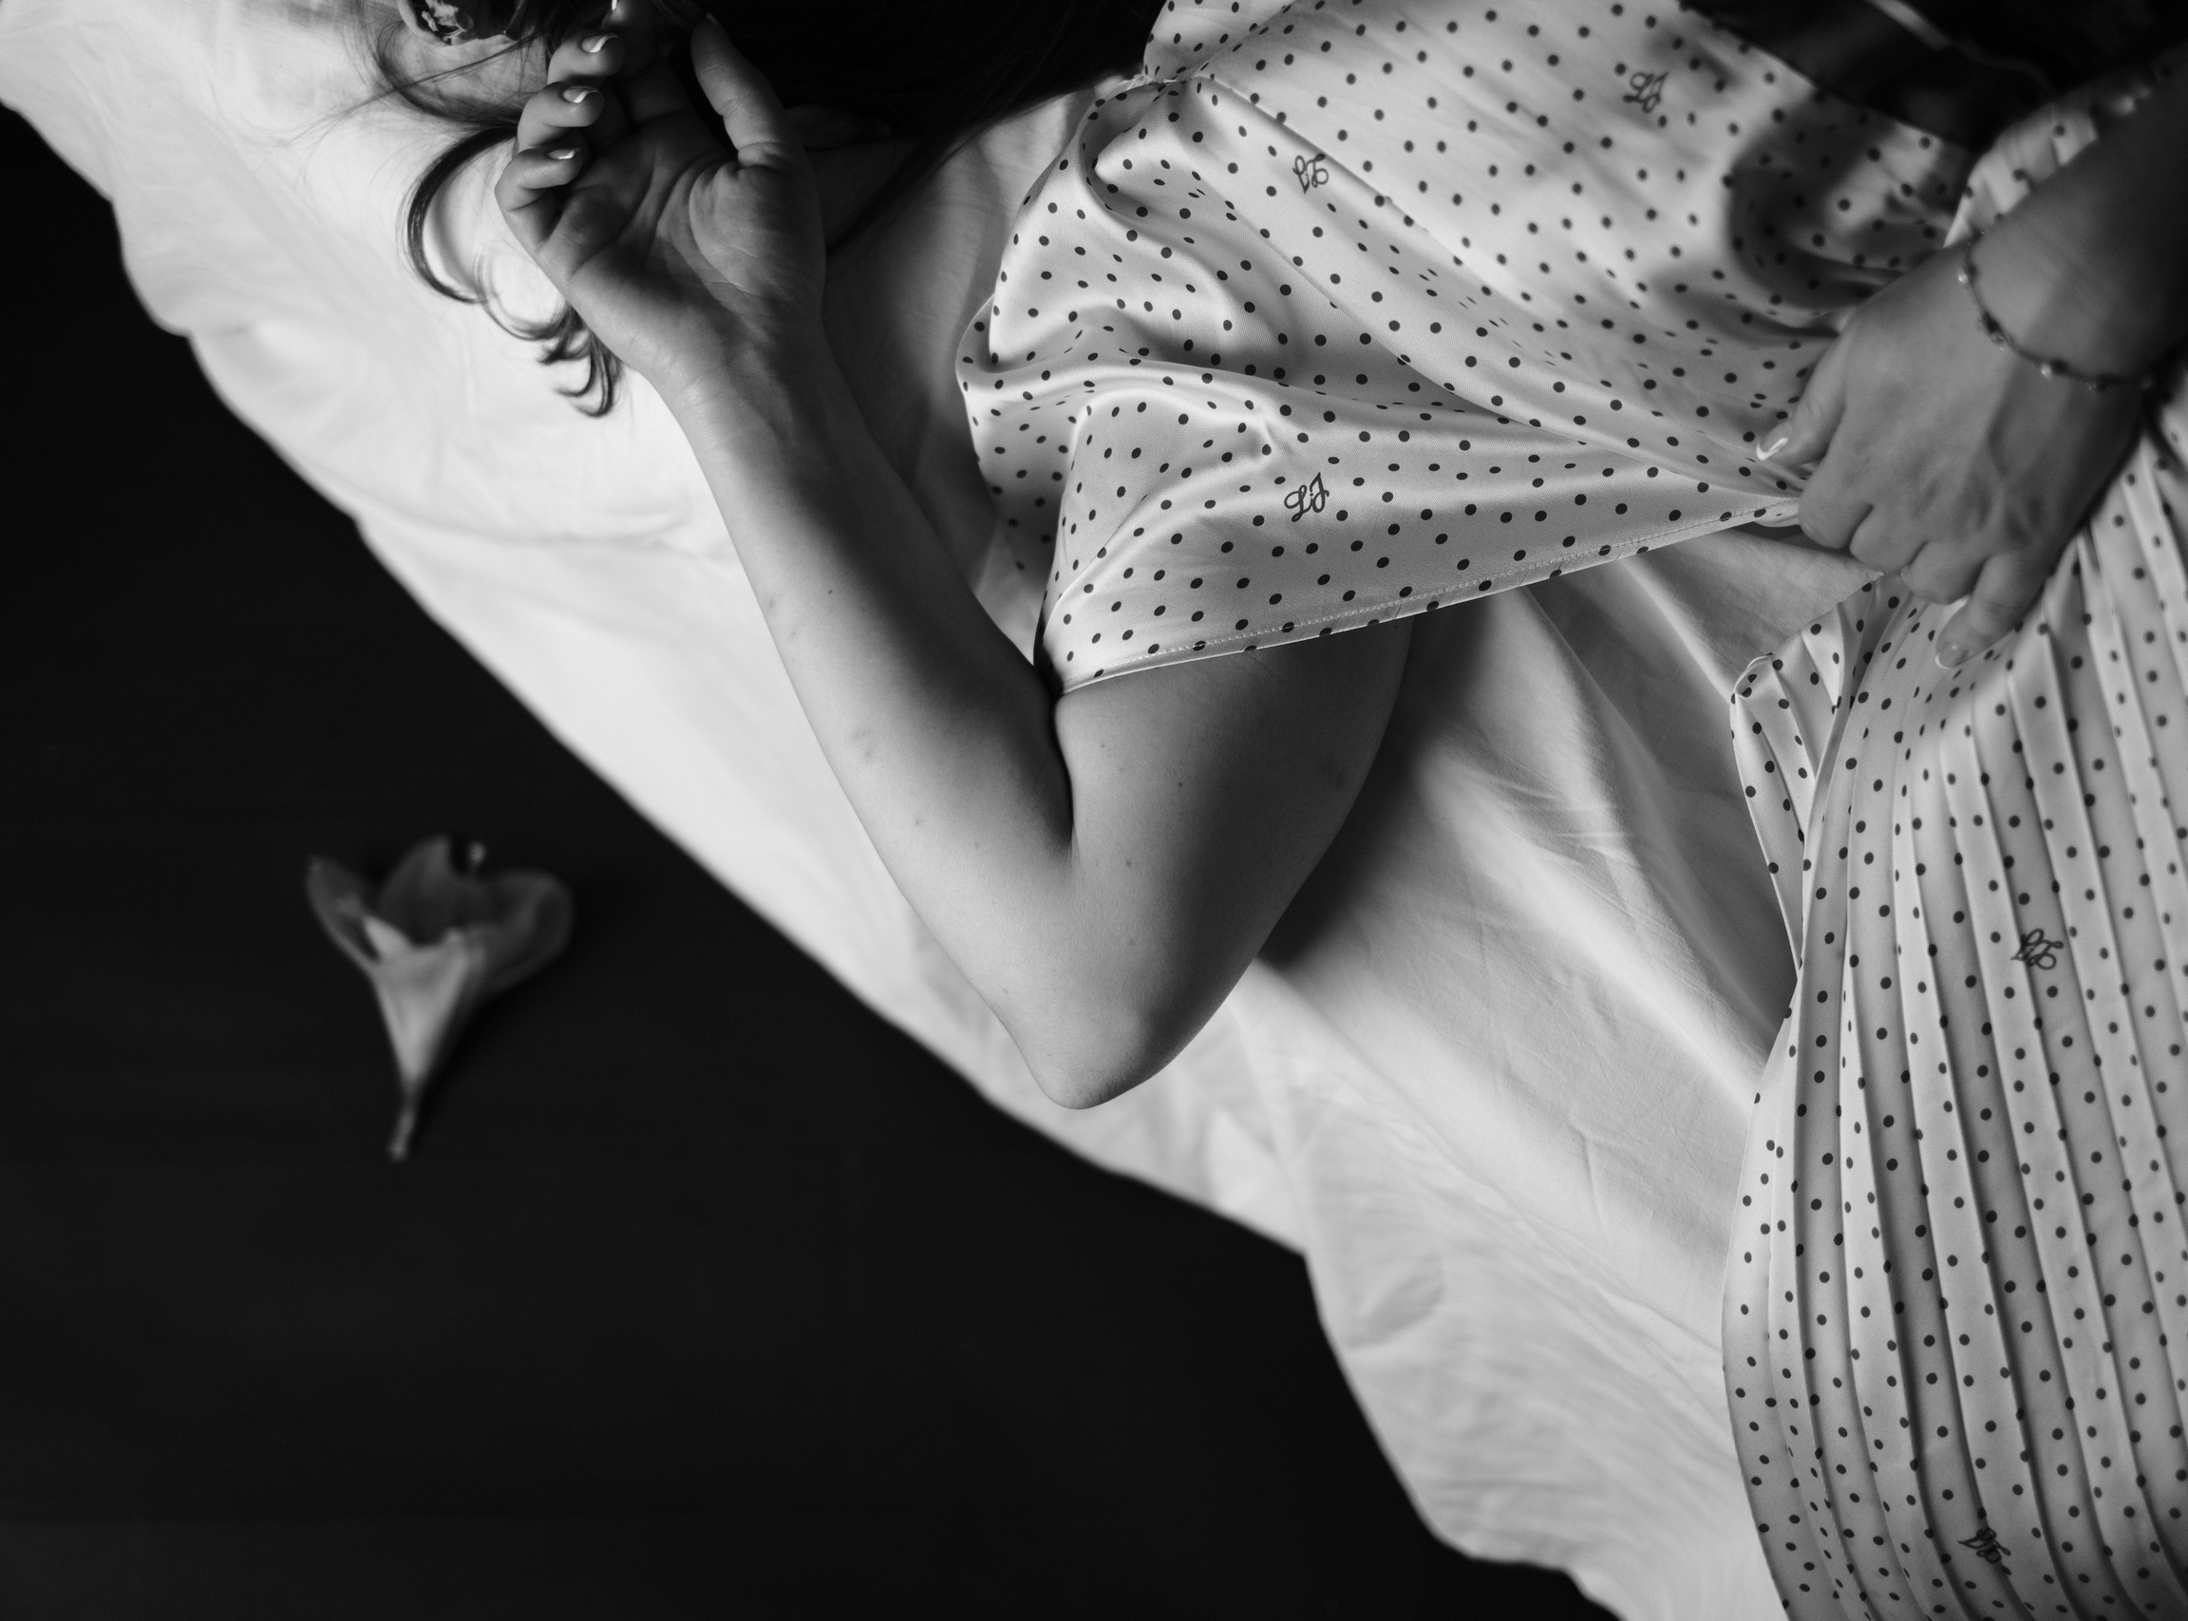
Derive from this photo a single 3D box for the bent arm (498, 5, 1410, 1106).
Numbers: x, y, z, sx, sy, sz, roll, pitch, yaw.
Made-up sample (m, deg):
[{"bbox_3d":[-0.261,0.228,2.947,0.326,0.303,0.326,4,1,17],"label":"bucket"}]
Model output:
[{"bbox_3d":[-0.046,-0.086,1.210,0.305,0.150,0.375,-2,80,-1],"label":"bent arm"}]

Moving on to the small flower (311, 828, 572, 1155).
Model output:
[{"bbox_3d":[-0.256,0.073,1.400,0.100,0.072,0.126,7,76,2],"label":"small flower"}]

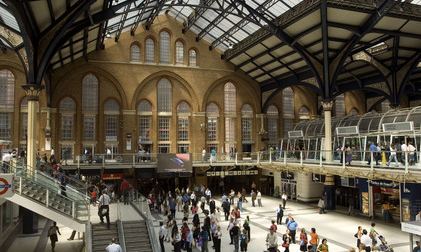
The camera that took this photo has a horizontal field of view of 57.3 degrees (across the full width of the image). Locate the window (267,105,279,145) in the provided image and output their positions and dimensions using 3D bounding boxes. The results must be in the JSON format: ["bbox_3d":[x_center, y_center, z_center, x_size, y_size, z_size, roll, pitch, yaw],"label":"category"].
[{"bbox_3d":[8.849,-0.151,54.872,1.870,5.700,0.300,1,-3,-19],"label":"window"}]

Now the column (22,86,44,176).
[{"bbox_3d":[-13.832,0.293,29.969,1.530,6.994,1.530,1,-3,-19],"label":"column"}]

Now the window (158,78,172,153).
[{"bbox_3d":[-5.827,-1.364,49.873,1.870,9.640,0.300,1,-3,-19],"label":"window"}]

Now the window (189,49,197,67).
[{"bbox_3d":[-2.330,-9.100,51.519,1.040,2.320,0.300,1,-3,-19],"label":"window"}]

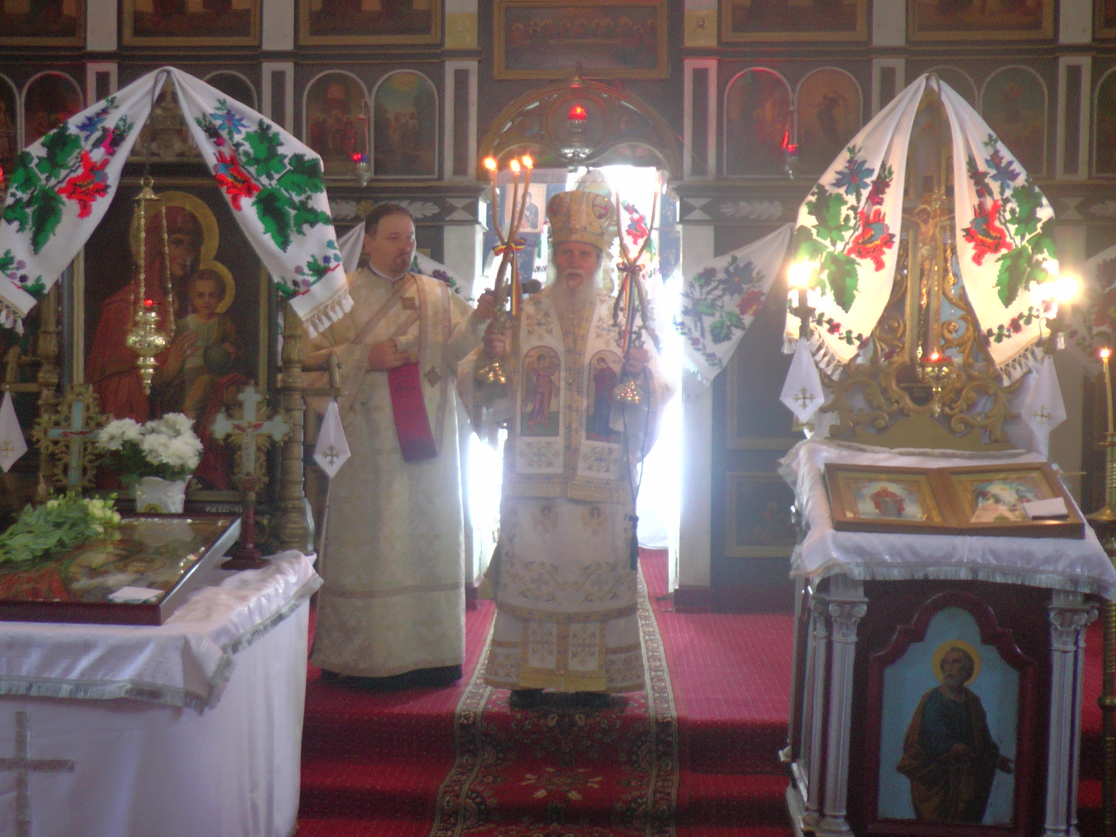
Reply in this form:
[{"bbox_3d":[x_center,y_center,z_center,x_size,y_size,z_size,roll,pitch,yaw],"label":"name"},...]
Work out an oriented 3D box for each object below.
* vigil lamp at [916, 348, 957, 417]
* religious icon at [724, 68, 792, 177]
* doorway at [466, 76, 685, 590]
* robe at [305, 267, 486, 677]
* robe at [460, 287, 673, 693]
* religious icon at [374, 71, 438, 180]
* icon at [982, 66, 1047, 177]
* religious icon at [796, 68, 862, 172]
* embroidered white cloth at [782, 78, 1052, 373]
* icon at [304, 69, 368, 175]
[{"bbox_3d":[1.204,-0.118,3.800,0.128,0.222,0.128,0,3,2],"label":"vigil lamp"},{"bbox_3d":[0.940,-1.395,5.628,0.311,0.508,0.040,1,3,3],"label":"religious icon"},{"bbox_3d":[0.086,-0.371,5.772,1.047,2.573,0.280,1,3,3],"label":"doorway"},{"bbox_3d":[-0.610,0.186,4.457,0.660,1.484,0.460,0,3,-7],"label":"robe"},{"bbox_3d":[0.040,0.238,4.300,0.730,1.419,0.470,1,3,3],"label":"robe"},{"bbox_3d":[-0.734,-1.407,5.705,0.315,0.511,0.040,1,3,3],"label":"religious icon"},{"bbox_3d":[2.131,-1.385,5.574,0.301,0.512,0.040,1,3,3],"label":"icon"},{"bbox_3d":[1.276,-1.391,5.613,0.305,0.507,0.040,1,3,3],"label":"religious icon"},{"bbox_3d":[1.236,-0.647,4.050,0.890,1.030,0.270,1,3,3],"label":"embroidered white cloth"},{"bbox_3d":[-1.058,-1.407,5.720,0.317,0.504,0.040,1,3,3],"label":"icon"}]

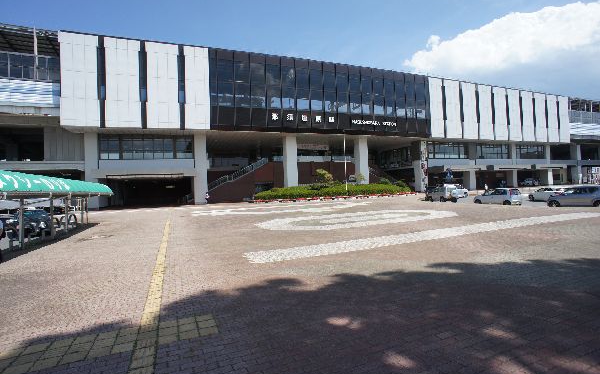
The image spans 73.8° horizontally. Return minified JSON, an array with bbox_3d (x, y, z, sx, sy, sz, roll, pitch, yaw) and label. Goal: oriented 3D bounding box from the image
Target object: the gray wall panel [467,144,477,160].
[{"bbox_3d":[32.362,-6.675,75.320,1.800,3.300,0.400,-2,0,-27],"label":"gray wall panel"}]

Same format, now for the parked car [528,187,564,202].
[{"bbox_3d":[27.238,0.840,43.000,1.700,1.450,4.400,-2,0,-28],"label":"parked car"}]

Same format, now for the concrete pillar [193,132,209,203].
[{"bbox_3d":[-14.756,-2.582,58.728,1.692,10.267,1.643,-2,0,-28],"label":"concrete pillar"}]

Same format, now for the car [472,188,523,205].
[{"bbox_3d":[18.047,0.886,36.500,1.670,1.500,3.850,-2,0,-35],"label":"car"}]

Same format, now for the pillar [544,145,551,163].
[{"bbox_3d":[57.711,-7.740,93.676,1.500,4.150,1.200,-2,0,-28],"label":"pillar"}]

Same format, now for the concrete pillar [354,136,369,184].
[{"bbox_3d":[11.175,-3.797,72.279,1.692,10.480,1.643,-2,0,-28],"label":"concrete pillar"}]

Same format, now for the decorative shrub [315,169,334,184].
[{"bbox_3d":[3.729,-1.367,61.753,2.100,2.700,1.900,-2,0,-28],"label":"decorative shrub"}]

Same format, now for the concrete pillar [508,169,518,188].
[{"bbox_3d":[49.263,-1.921,92.520,1.692,4.183,1.643,-2,0,-28],"label":"concrete pillar"}]

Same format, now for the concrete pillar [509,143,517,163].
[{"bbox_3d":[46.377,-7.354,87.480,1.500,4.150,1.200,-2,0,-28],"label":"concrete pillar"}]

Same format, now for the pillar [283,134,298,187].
[{"bbox_3d":[-1.422,-2.958,62.214,1.750,9.800,1.500,-2,0,-28],"label":"pillar"}]

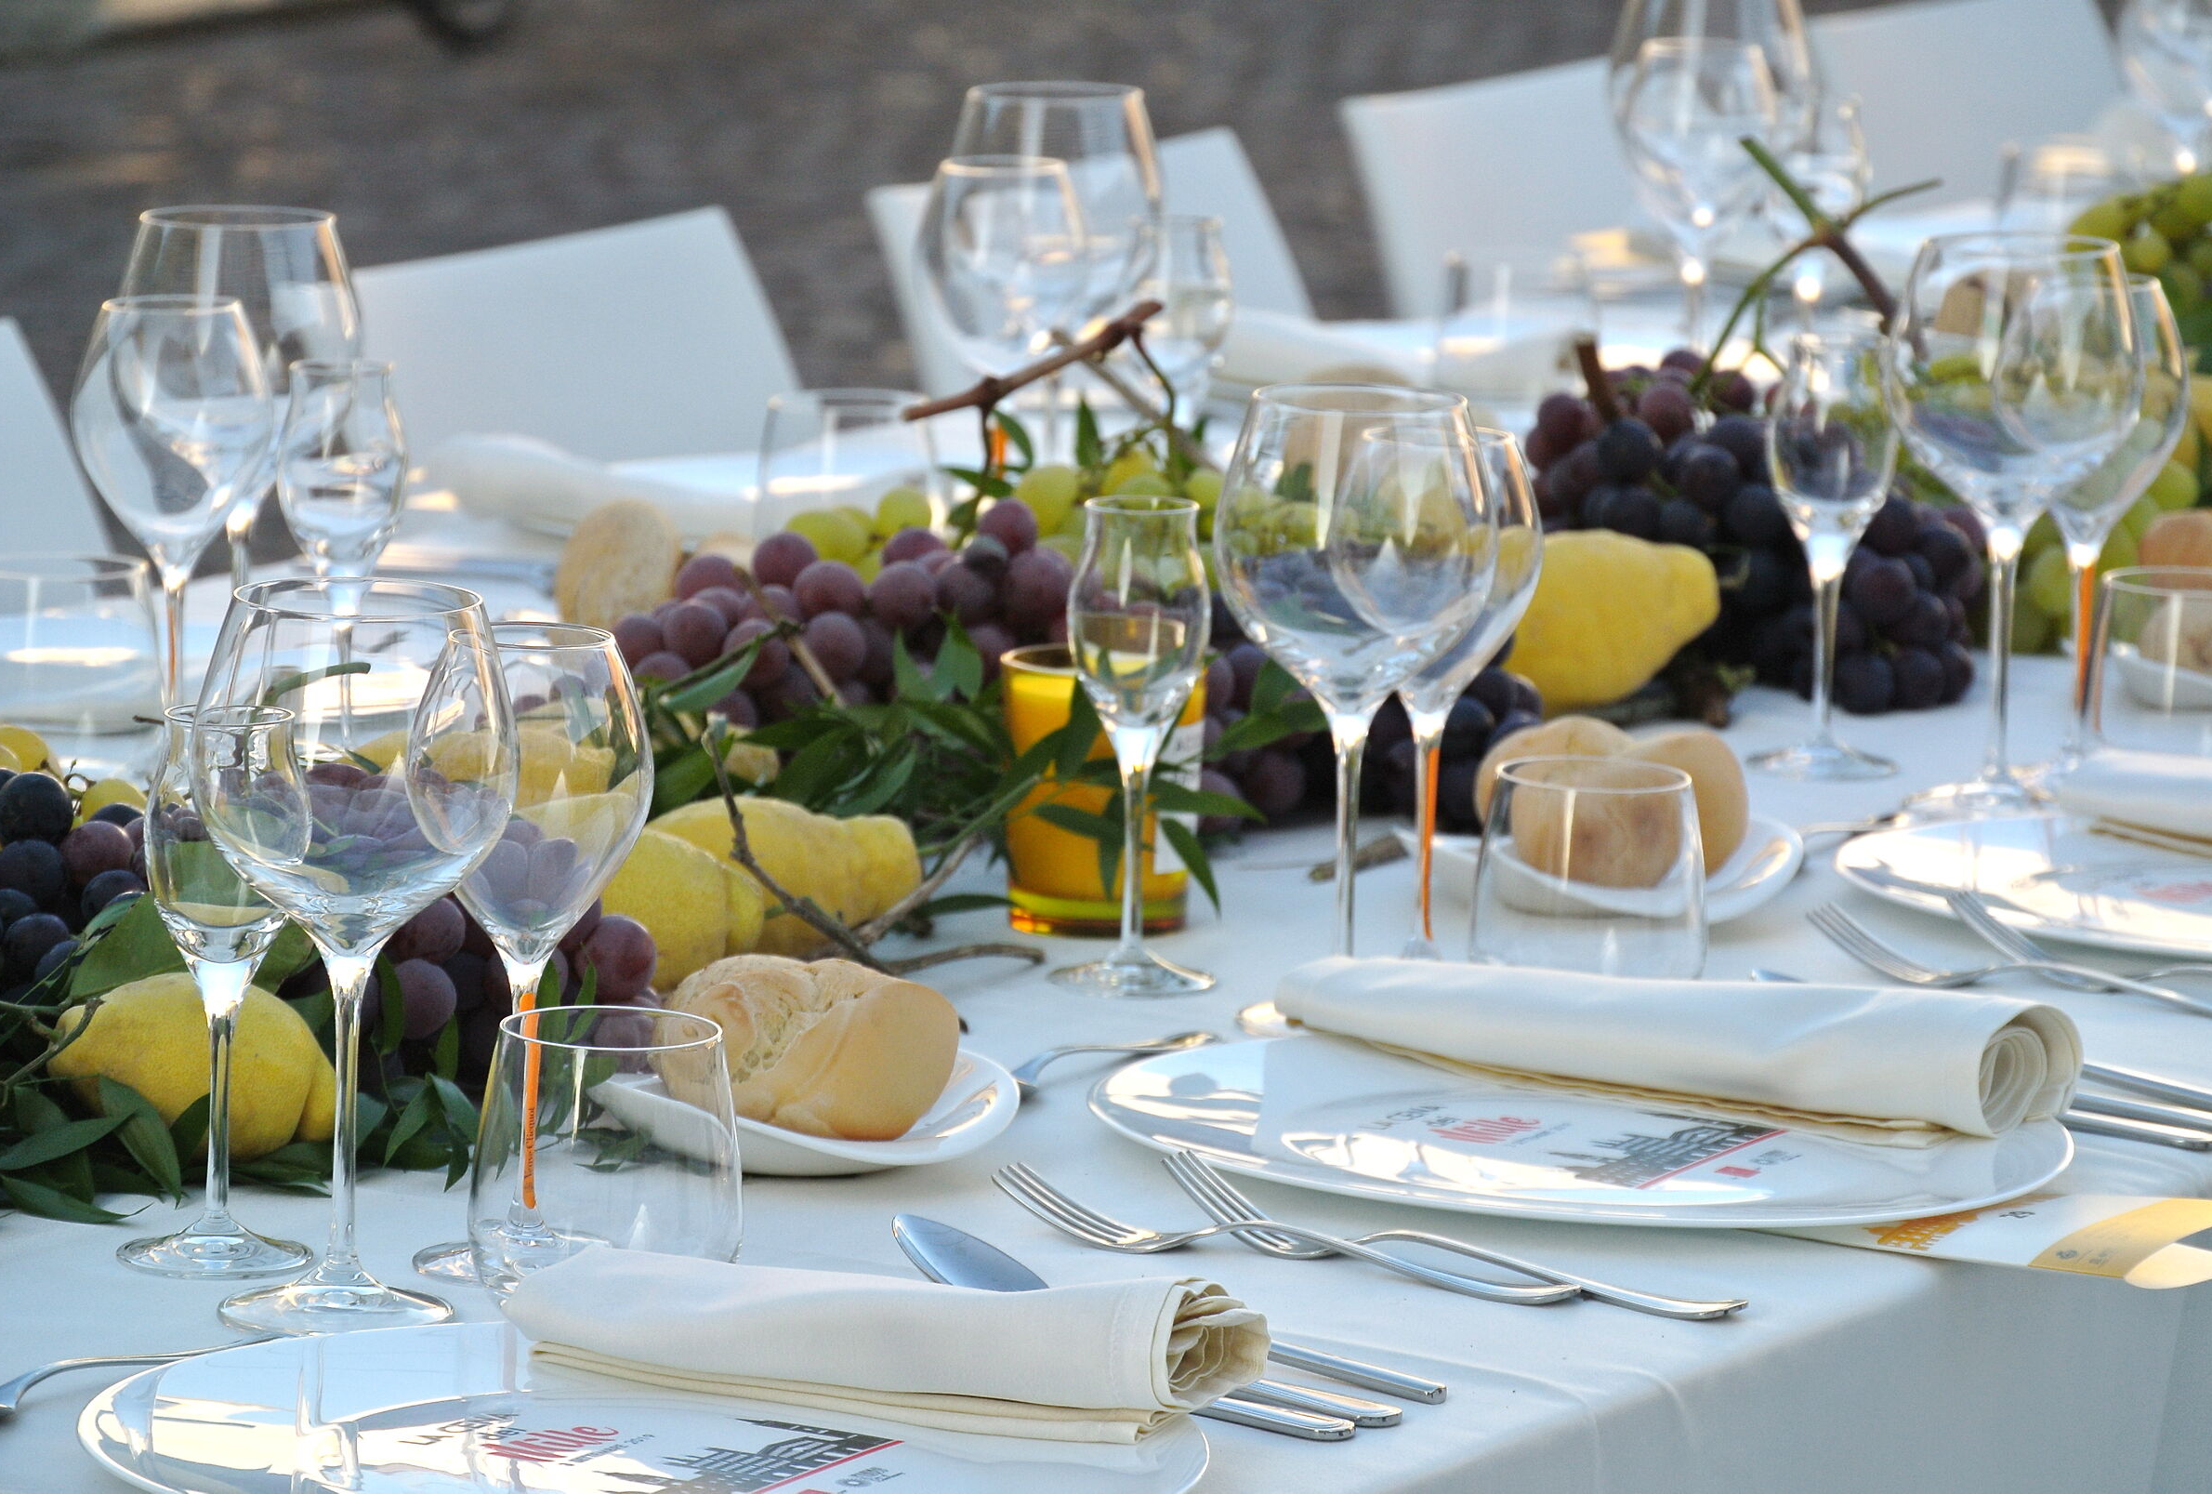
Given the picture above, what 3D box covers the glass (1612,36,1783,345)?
[{"bbox_3d":[0.277,-0.230,5.426,0.075,0.198,0.075,2,9,0],"label":"glass"}]

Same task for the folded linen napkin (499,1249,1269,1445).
[{"bbox_3d":[-0.066,0.171,3.388,0.213,0.039,0.064,5,10,16],"label":"folded linen napkin"}]

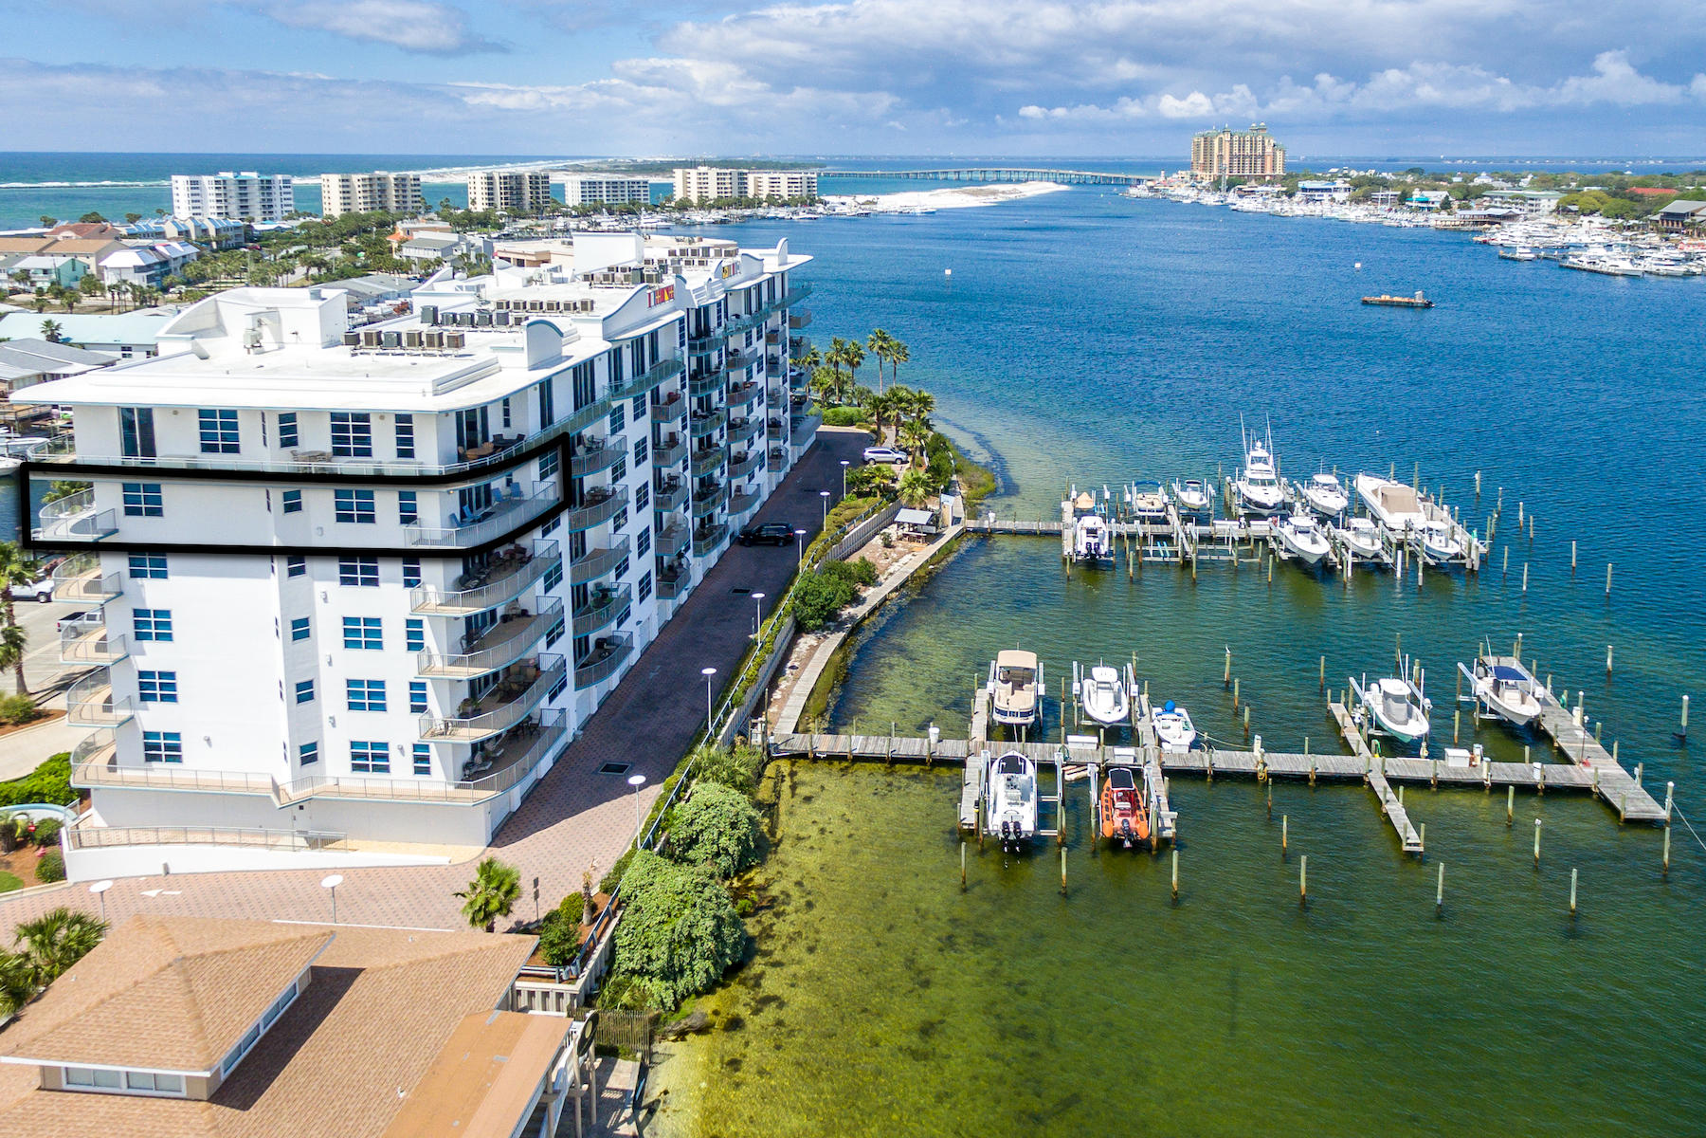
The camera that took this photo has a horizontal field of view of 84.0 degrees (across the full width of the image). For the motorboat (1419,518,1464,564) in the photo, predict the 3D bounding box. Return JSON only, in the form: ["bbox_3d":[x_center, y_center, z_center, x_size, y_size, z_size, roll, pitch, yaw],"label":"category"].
[{"bbox_3d":[54.359,-2.667,87.672,2.500,2.700,6.700,4,24,9],"label":"motorboat"}]

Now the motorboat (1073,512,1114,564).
[{"bbox_3d":[22.337,-3.174,88.487,2.800,2.800,8.400,4,24,9],"label":"motorboat"}]

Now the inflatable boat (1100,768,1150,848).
[{"bbox_3d":[13.719,11.436,48.019,2.400,2.500,5.800,4,24,10],"label":"inflatable boat"}]

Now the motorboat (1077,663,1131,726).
[{"bbox_3d":[15.290,7.384,56.808,2.600,2.700,6.500,4,24,10],"label":"motorboat"}]

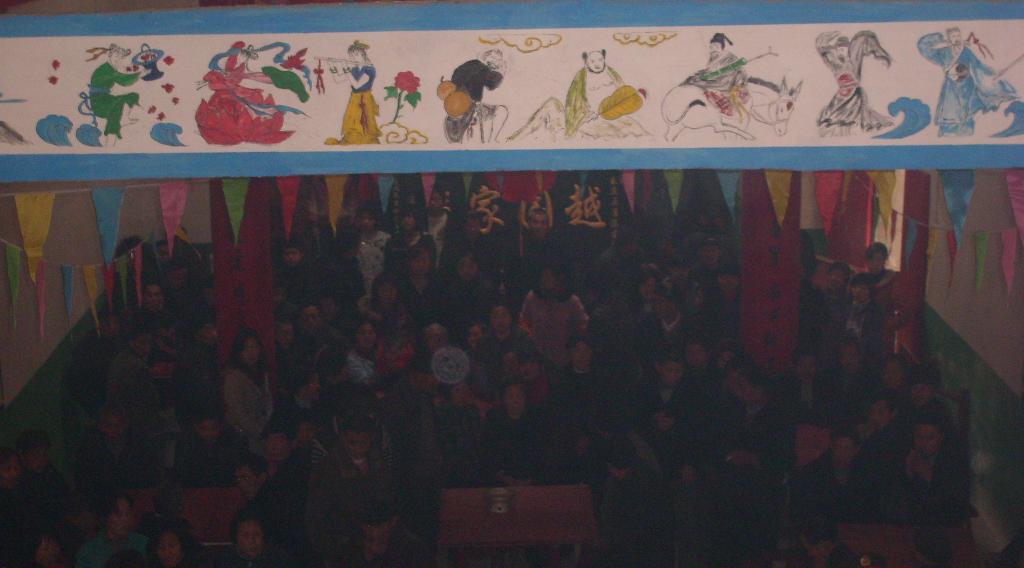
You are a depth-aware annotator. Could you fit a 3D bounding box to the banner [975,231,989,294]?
[{"bbox_3d":[2.204,-0.096,8.610,0.020,0.300,0.215,-1,14,0],"label":"banner"}]

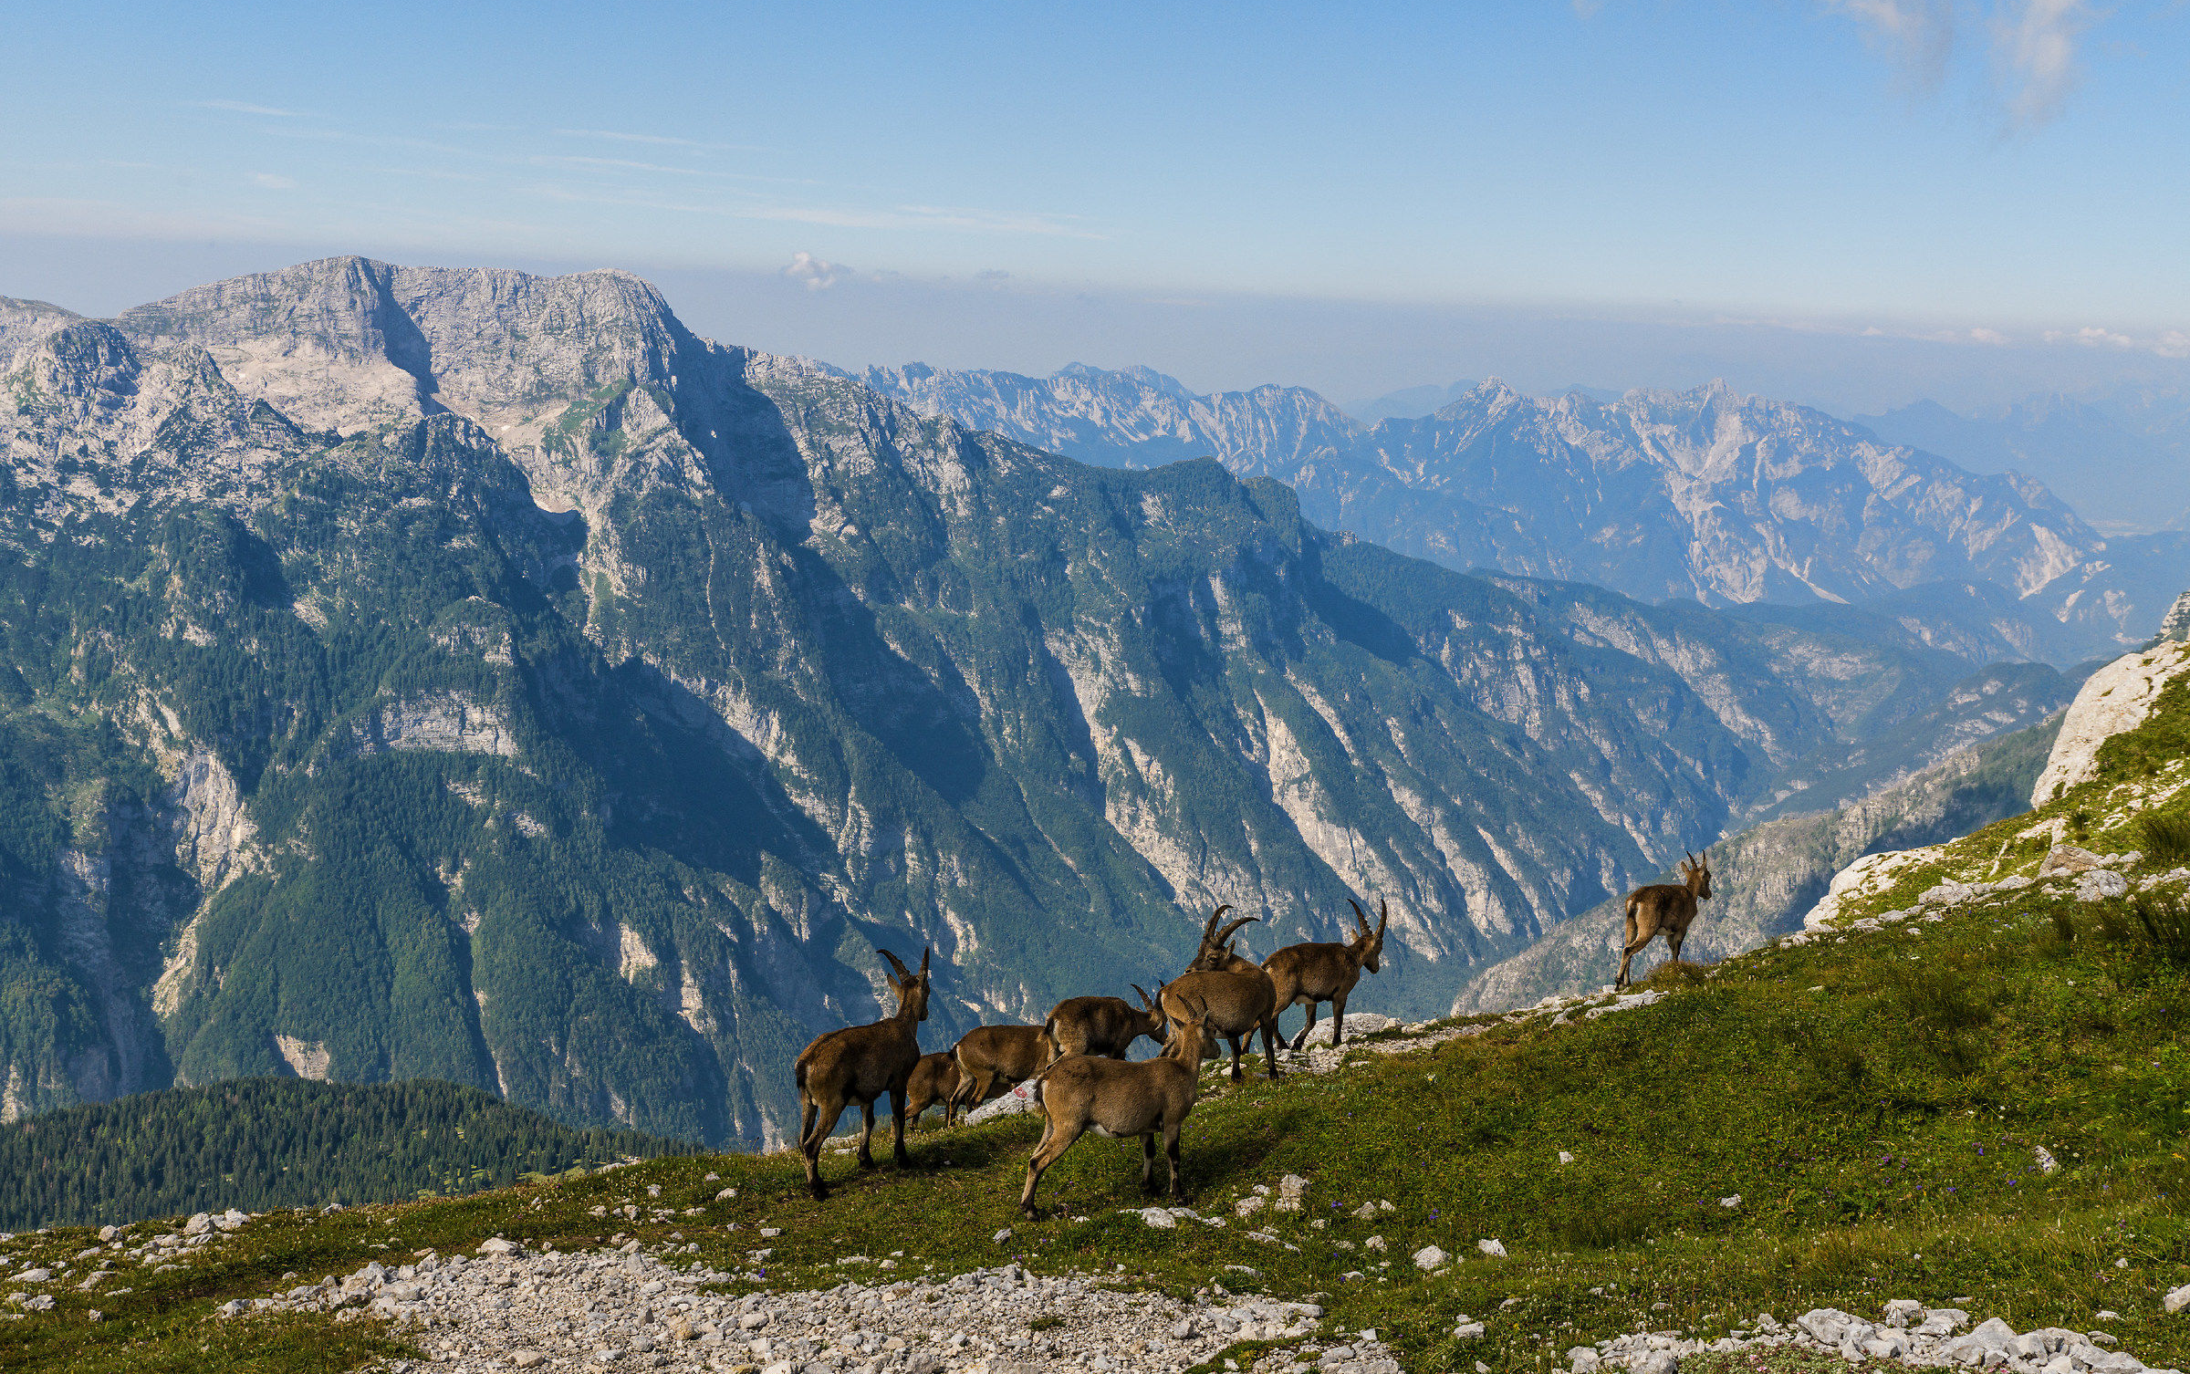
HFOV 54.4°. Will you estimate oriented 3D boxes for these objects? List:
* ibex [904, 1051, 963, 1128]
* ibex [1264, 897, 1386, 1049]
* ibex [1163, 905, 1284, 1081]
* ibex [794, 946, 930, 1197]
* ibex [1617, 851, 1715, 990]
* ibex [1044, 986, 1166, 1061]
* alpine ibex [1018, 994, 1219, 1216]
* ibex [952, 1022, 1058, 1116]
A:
[{"bbox_3d":[-1.008,2.891,15.200,0.900,0.620,0.280,-7,14,-45],"label":"ibex"},{"bbox_3d":[1.661,2.095,15.600,1.150,1.050,0.360,-5,12,-38],"label":"ibex"},{"bbox_3d":[0.845,2.073,14.300,1.100,1.120,0.420,-6,13,-42],"label":"ibex"},{"bbox_3d":[-1.231,2.023,11.300,0.360,1.150,1.120,10,12,36],"label":"ibex"},{"bbox_3d":[4.369,1.783,16.300,0.330,0.970,1.050,10,12,37],"label":"ibex"},{"bbox_3d":[0.076,2.466,14.500,1.100,0.760,0.360,-7,14,-45],"label":"ibex"},{"bbox_3d":[0.136,2.134,10.900,1.120,1.040,0.350,-2,11,-24],"label":"alpine ibex"},{"bbox_3d":[-0.533,2.721,14.900,1.150,0.760,0.360,-5,12,-38],"label":"ibex"}]

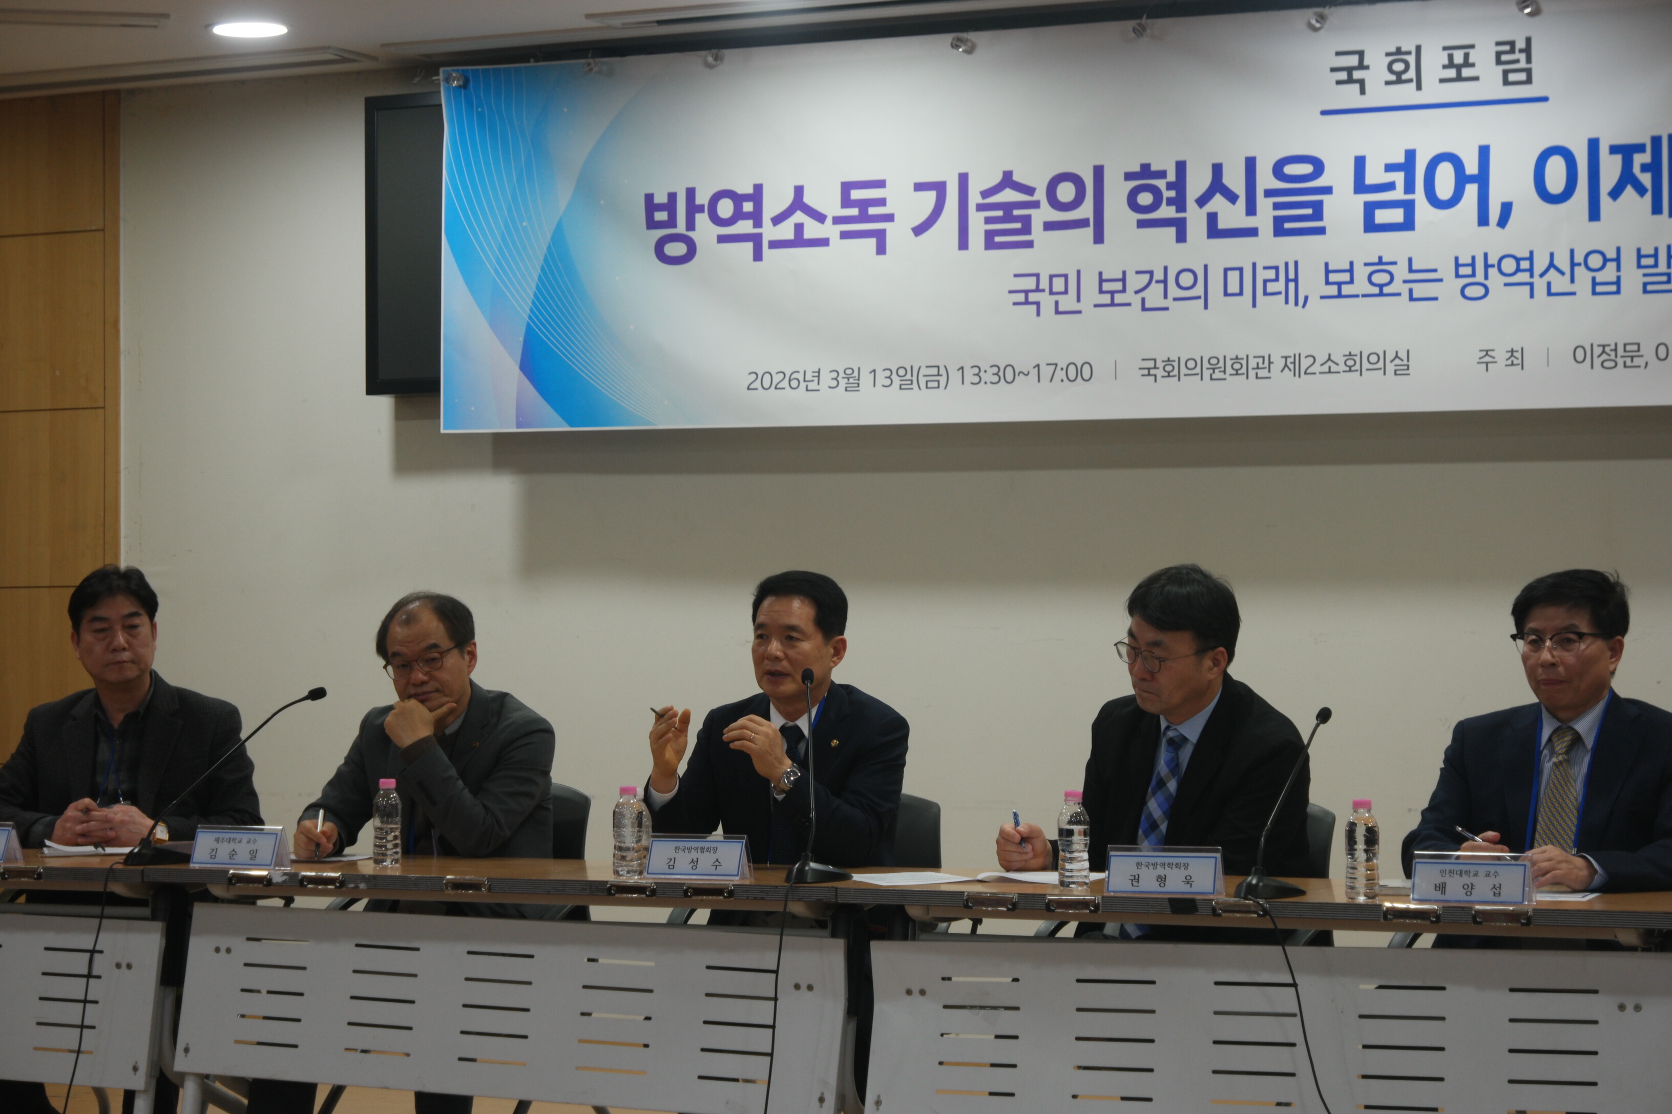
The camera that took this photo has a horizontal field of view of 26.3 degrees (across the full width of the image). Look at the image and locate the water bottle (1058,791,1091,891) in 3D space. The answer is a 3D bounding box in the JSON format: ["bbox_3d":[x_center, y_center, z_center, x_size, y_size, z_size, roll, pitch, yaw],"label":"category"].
[{"bbox_3d":[0.423,0.502,6.347,0.057,0.173,0.057,0,-1,0],"label":"water bottle"}]

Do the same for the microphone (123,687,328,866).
[{"bbox_3d":[-1.248,0.443,7.303,0.433,0.347,0.100,1,-2,-37],"label":"microphone"}]

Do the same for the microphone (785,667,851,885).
[{"bbox_3d":[-0.031,0.403,6.678,0.136,0.388,0.309,-1,-1,14],"label":"microphone"}]

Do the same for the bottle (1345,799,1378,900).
[{"bbox_3d":[0.890,0.495,6.049,0.057,0.170,0.057,-1,-1,25],"label":"bottle"}]

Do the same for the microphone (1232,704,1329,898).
[{"bbox_3d":[0.803,0.426,6.274,0.095,0.317,0.364,-1,-1,27],"label":"microphone"}]

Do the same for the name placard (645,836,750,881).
[{"bbox_3d":[-0.254,0.559,6.647,0.184,0.078,0.060,-1,-1,23],"label":"name placard"}]

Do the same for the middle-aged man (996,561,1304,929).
[{"bbox_3d":[0.650,0.667,6.875,0.570,1.302,0.800,-1,-1,33],"label":"middle-aged man"}]

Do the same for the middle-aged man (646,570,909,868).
[{"bbox_3d":[-0.083,0.678,7.172,0.540,1.300,0.780,-1,-1,27],"label":"middle-aged man"}]

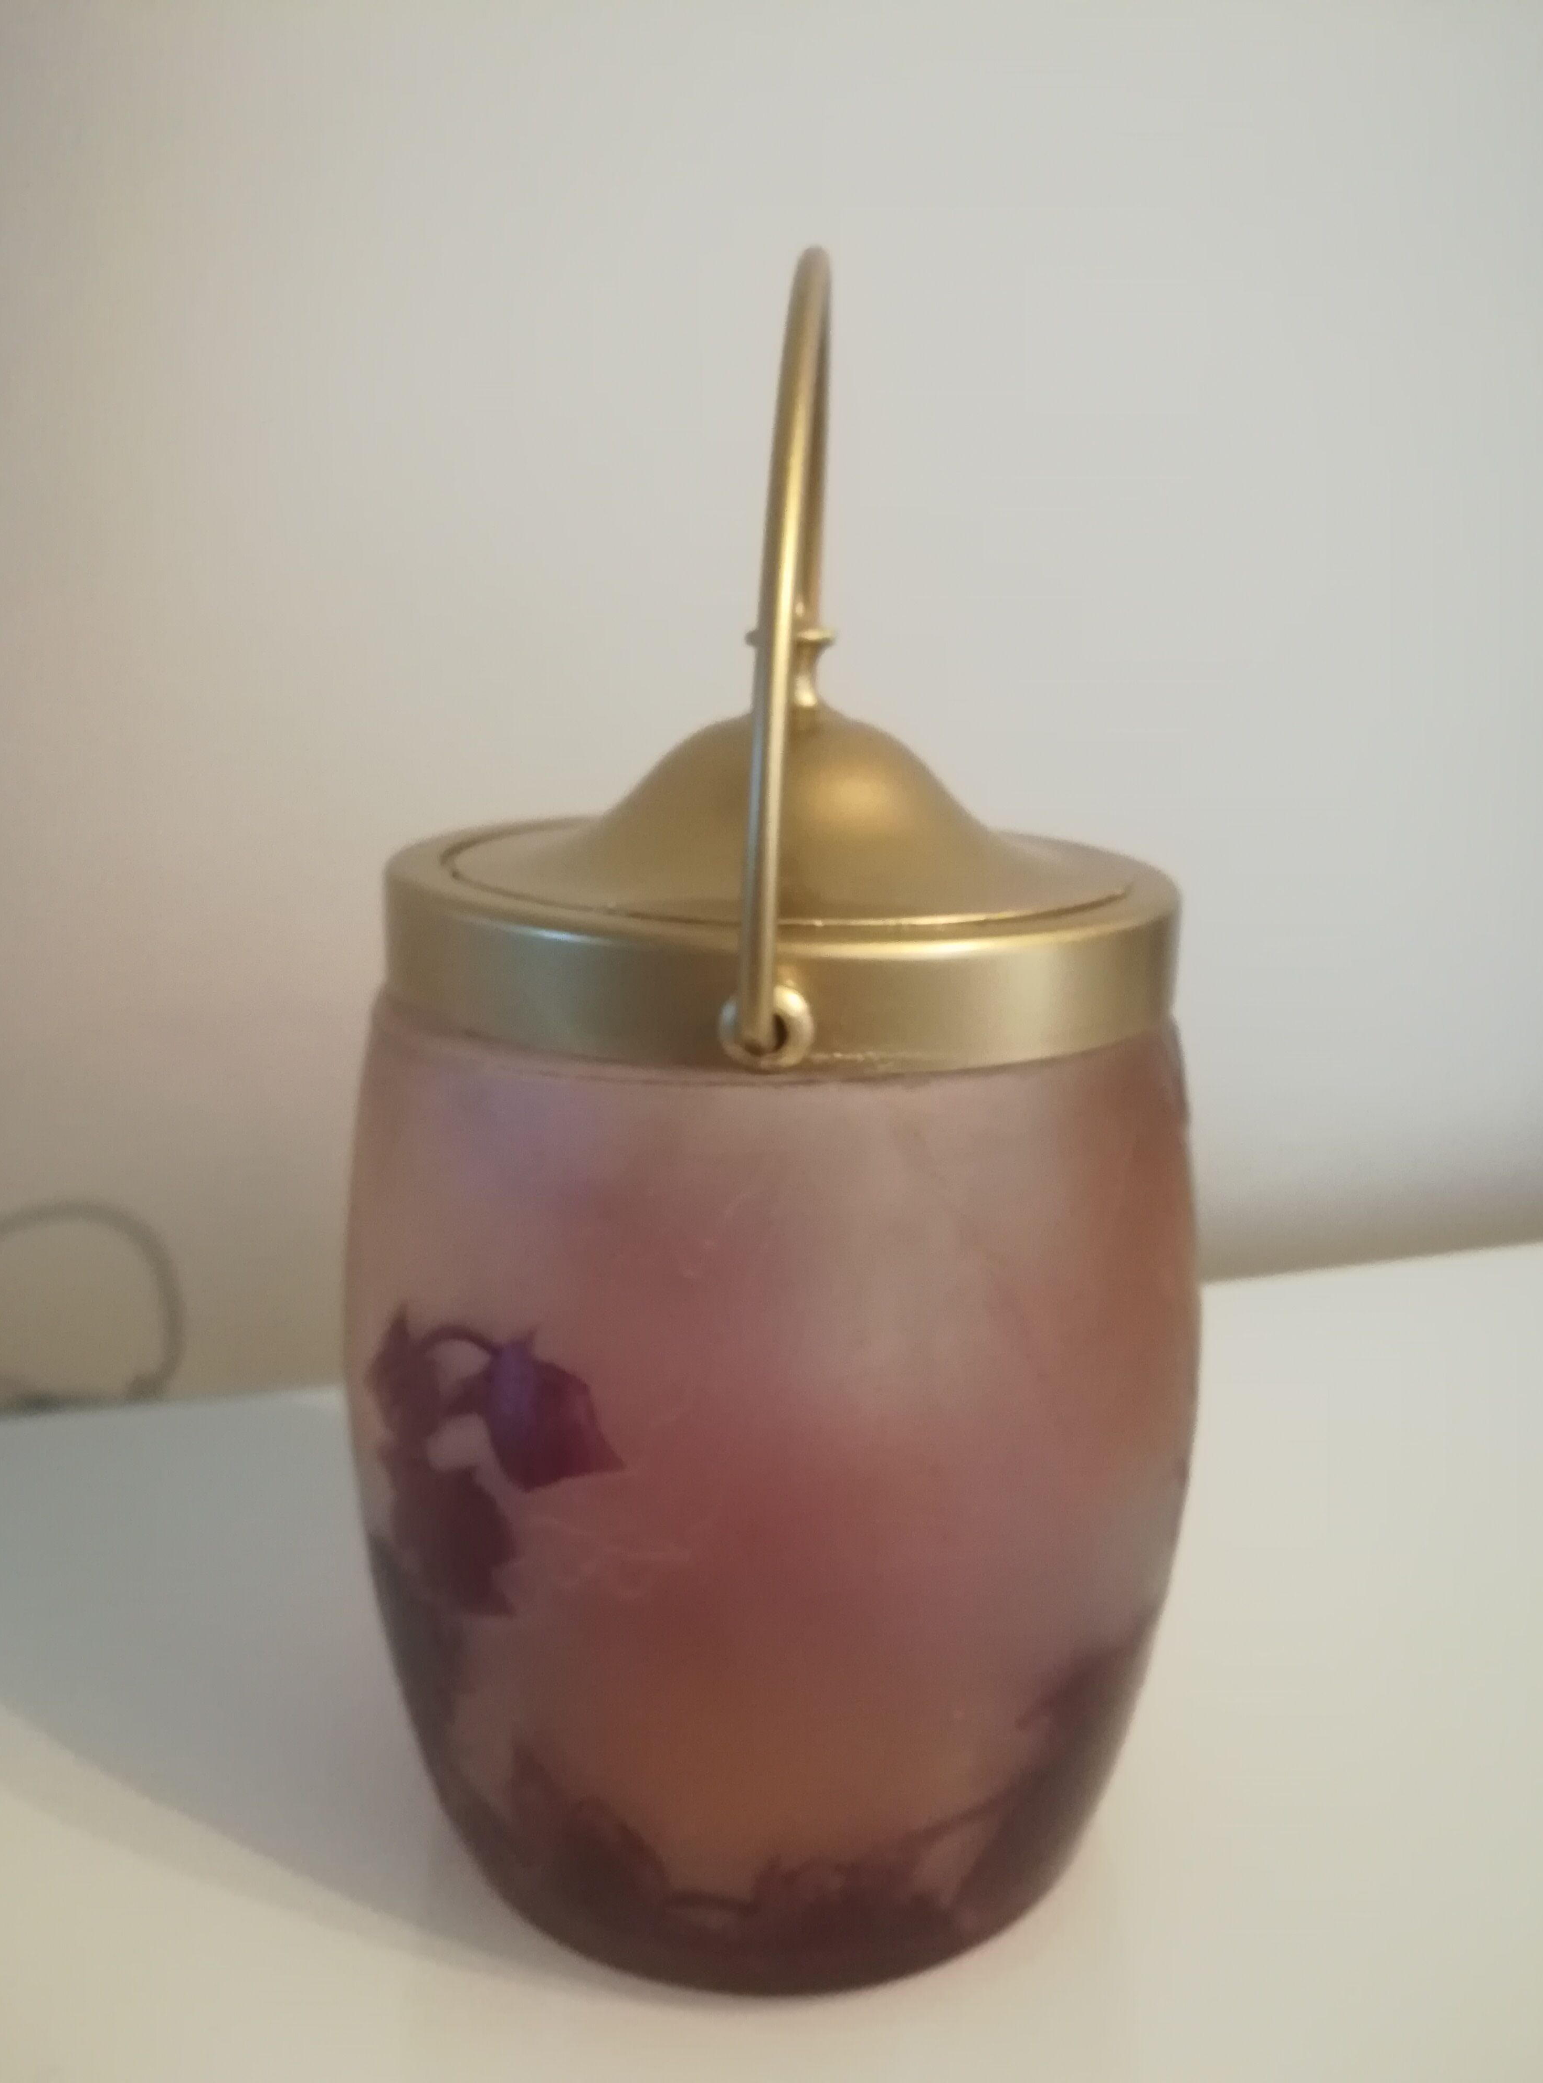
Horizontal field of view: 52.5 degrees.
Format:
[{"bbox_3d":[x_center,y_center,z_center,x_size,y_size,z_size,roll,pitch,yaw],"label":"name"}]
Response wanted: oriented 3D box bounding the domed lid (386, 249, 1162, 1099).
[{"bbox_3d":[0.003,-0.057,0.217,0.112,0.096,0.120,2,15,2],"label":"domed lid"}]

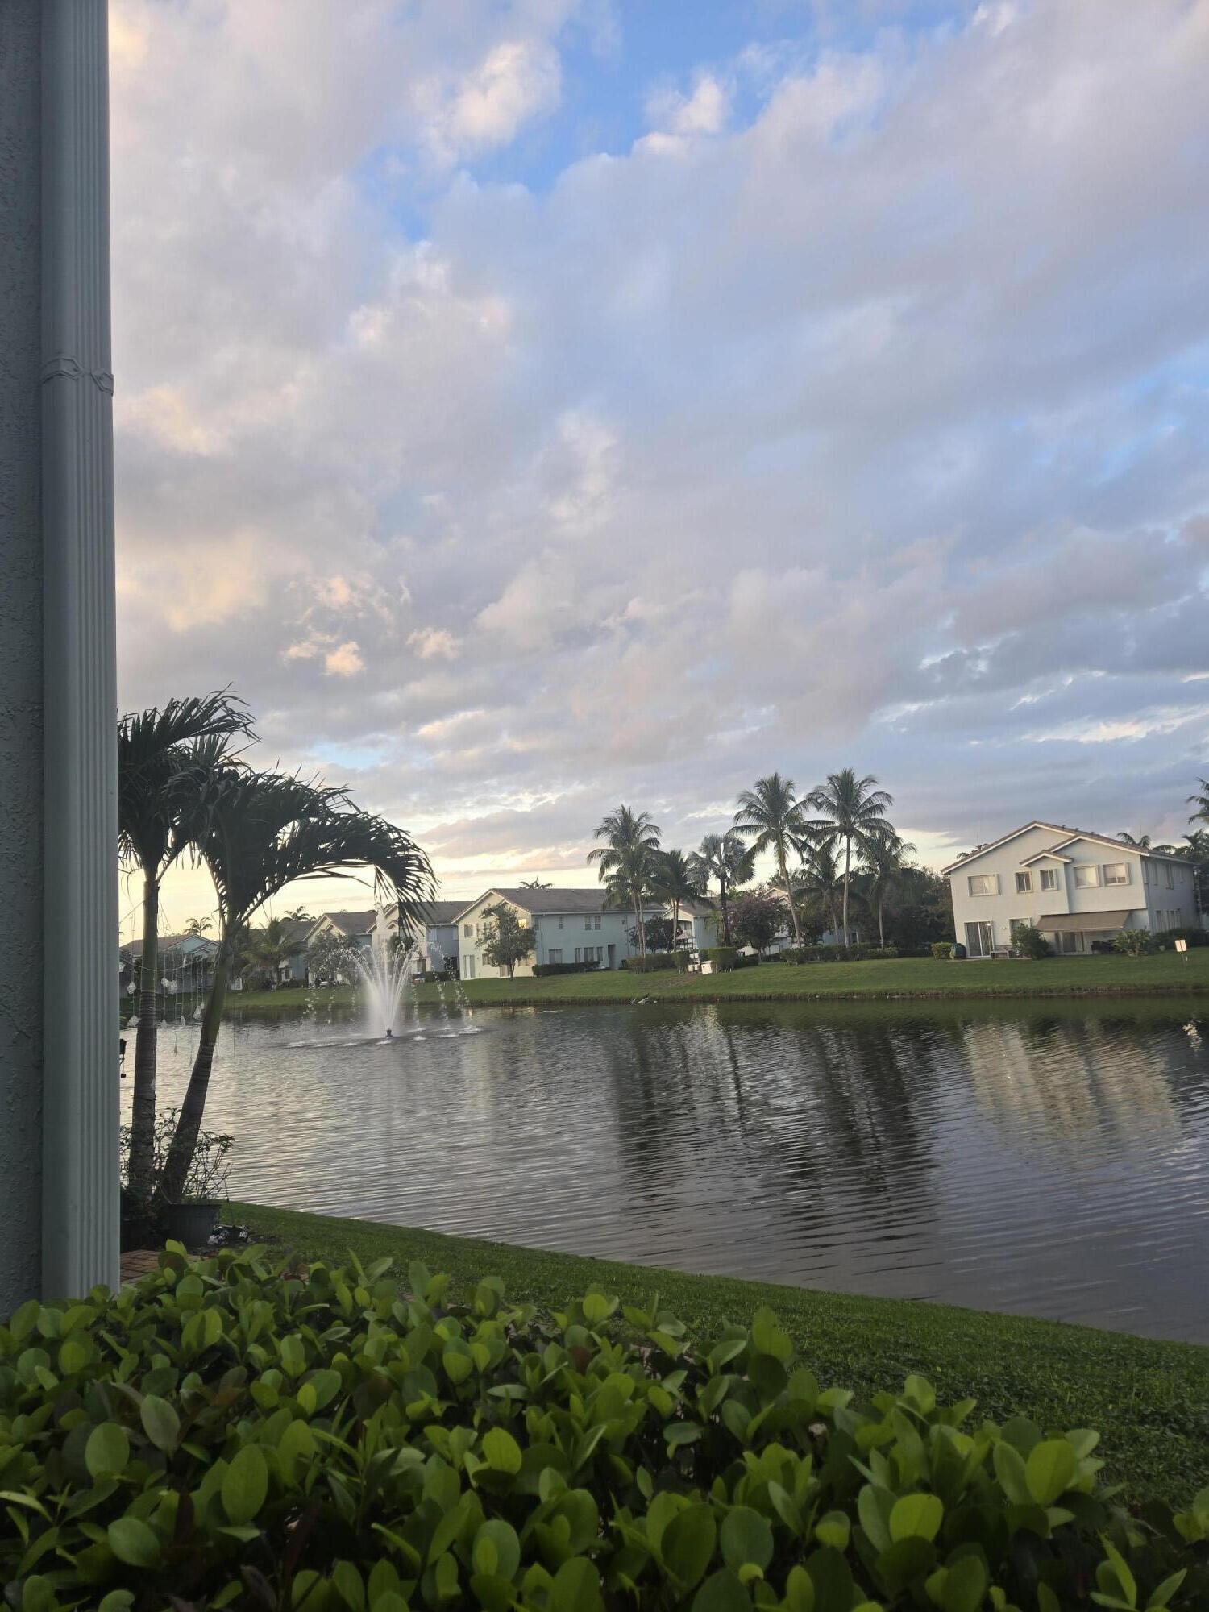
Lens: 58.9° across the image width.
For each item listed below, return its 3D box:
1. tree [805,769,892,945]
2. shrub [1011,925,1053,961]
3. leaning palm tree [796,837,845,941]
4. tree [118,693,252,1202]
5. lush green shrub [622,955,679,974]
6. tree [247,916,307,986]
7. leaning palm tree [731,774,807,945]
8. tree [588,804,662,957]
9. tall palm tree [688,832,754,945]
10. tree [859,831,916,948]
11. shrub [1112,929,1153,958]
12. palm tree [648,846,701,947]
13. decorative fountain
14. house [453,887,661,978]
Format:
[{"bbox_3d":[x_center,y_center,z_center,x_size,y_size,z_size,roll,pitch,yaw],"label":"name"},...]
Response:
[{"bbox_3d":[18.704,4.387,82.000,6.600,14.200,6.400,-3,-8,0],"label":"tree"},{"bbox_3d":[26.705,8.547,67.000,2.550,2.210,2.300,-7,-8,21],"label":"shrub"},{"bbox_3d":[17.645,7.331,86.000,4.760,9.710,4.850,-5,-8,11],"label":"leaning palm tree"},{"bbox_3d":[-2.668,0.899,6.400,1.250,3.100,1.250,-3,-8,0],"label":"tree"},{"bbox_3d":[3.741,12.741,86.000,4.600,1.500,2.000,-3,-8,0],"label":"lush green shrub"},{"bbox_3d":[-39.130,17.383,128.000,6.930,8.430,7.070,-1,-8,-17],"label":"tree"},{"bbox_3d":[12.871,4.676,82.000,6.200,14.100,6.200,-3,-8,0],"label":"leaning palm tree"},{"bbox_3d":[1.787,7.093,95.000,6.460,14.520,6.590,-4,-8,1],"label":"tree"},{"bbox_3d":[9.841,7.725,90.000,5.500,11.110,5.610,-5,-8,6],"label":"tall palm tree"},{"bbox_3d":[22.173,6.963,84.000,4.650,9.880,4.740,-6,-8,14],"label":"tree"},{"bbox_3d":[32.159,8.318,65.200,2.400,1.690,2.100,-8,-9,25],"label":"shrub"},{"bbox_3d":[5.984,8.235,87.000,4.800,9.800,4.800,-3,-8,0],"label":"palm tree"},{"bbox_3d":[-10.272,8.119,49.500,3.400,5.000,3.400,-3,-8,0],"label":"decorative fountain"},{"bbox_3d":[-4.210,12.240,104.500,16.500,8.200,12.300,4,-10,-42],"label":"house"}]

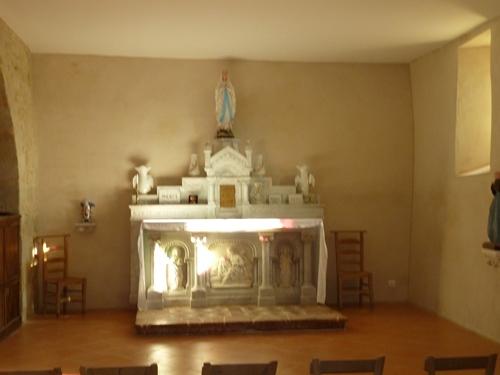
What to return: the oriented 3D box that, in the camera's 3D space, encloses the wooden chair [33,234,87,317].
[{"bbox_3d":[-2.270,1.045,8.312,0.450,0.920,0.440,0,0,-43],"label":"wooden chair"}]

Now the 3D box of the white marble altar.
[{"bbox_3d":[-0.240,0.400,8.387,2.380,2.010,0.660,0,0,-7],"label":"white marble altar"}]

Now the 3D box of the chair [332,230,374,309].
[{"bbox_3d":[1.309,1.039,8.786,0.450,0.930,0.440,0,0,-6],"label":"chair"}]

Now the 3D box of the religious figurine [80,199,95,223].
[{"bbox_3d":[-1.966,0.285,8.401,0.175,0.285,0.110,0,0,-7],"label":"religious figurine"}]

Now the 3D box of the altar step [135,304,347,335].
[{"bbox_3d":[-0.127,1.457,7.689,2.200,0.100,0.980,0,0,-7],"label":"altar step"}]

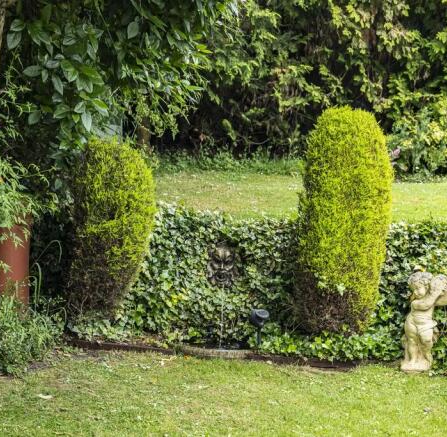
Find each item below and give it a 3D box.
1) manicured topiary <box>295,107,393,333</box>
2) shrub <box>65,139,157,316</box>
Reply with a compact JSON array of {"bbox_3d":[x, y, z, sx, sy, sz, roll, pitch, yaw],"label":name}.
[{"bbox_3d":[0.859,0.003,4.600,0.643,1.608,0.643,3,5,0],"label":"manicured topiary"},{"bbox_3d":[-0.826,0.056,4.750,0.623,1.297,0.623,3,5,0],"label":"shrub"}]

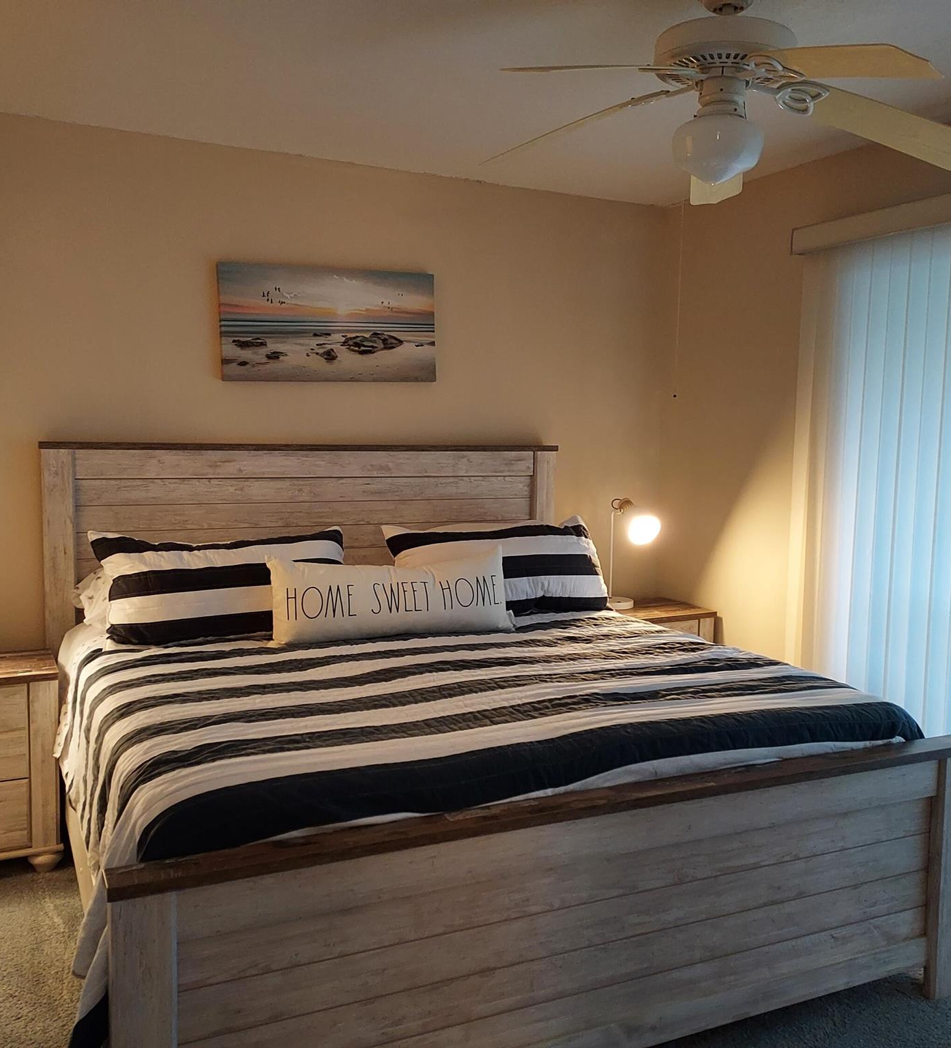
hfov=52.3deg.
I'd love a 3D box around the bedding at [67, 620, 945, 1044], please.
[{"bbox_3d":[-0.102,0.721,2.927,2.140,0.580,1.820,-1,6,-25],"label":"bedding"}]

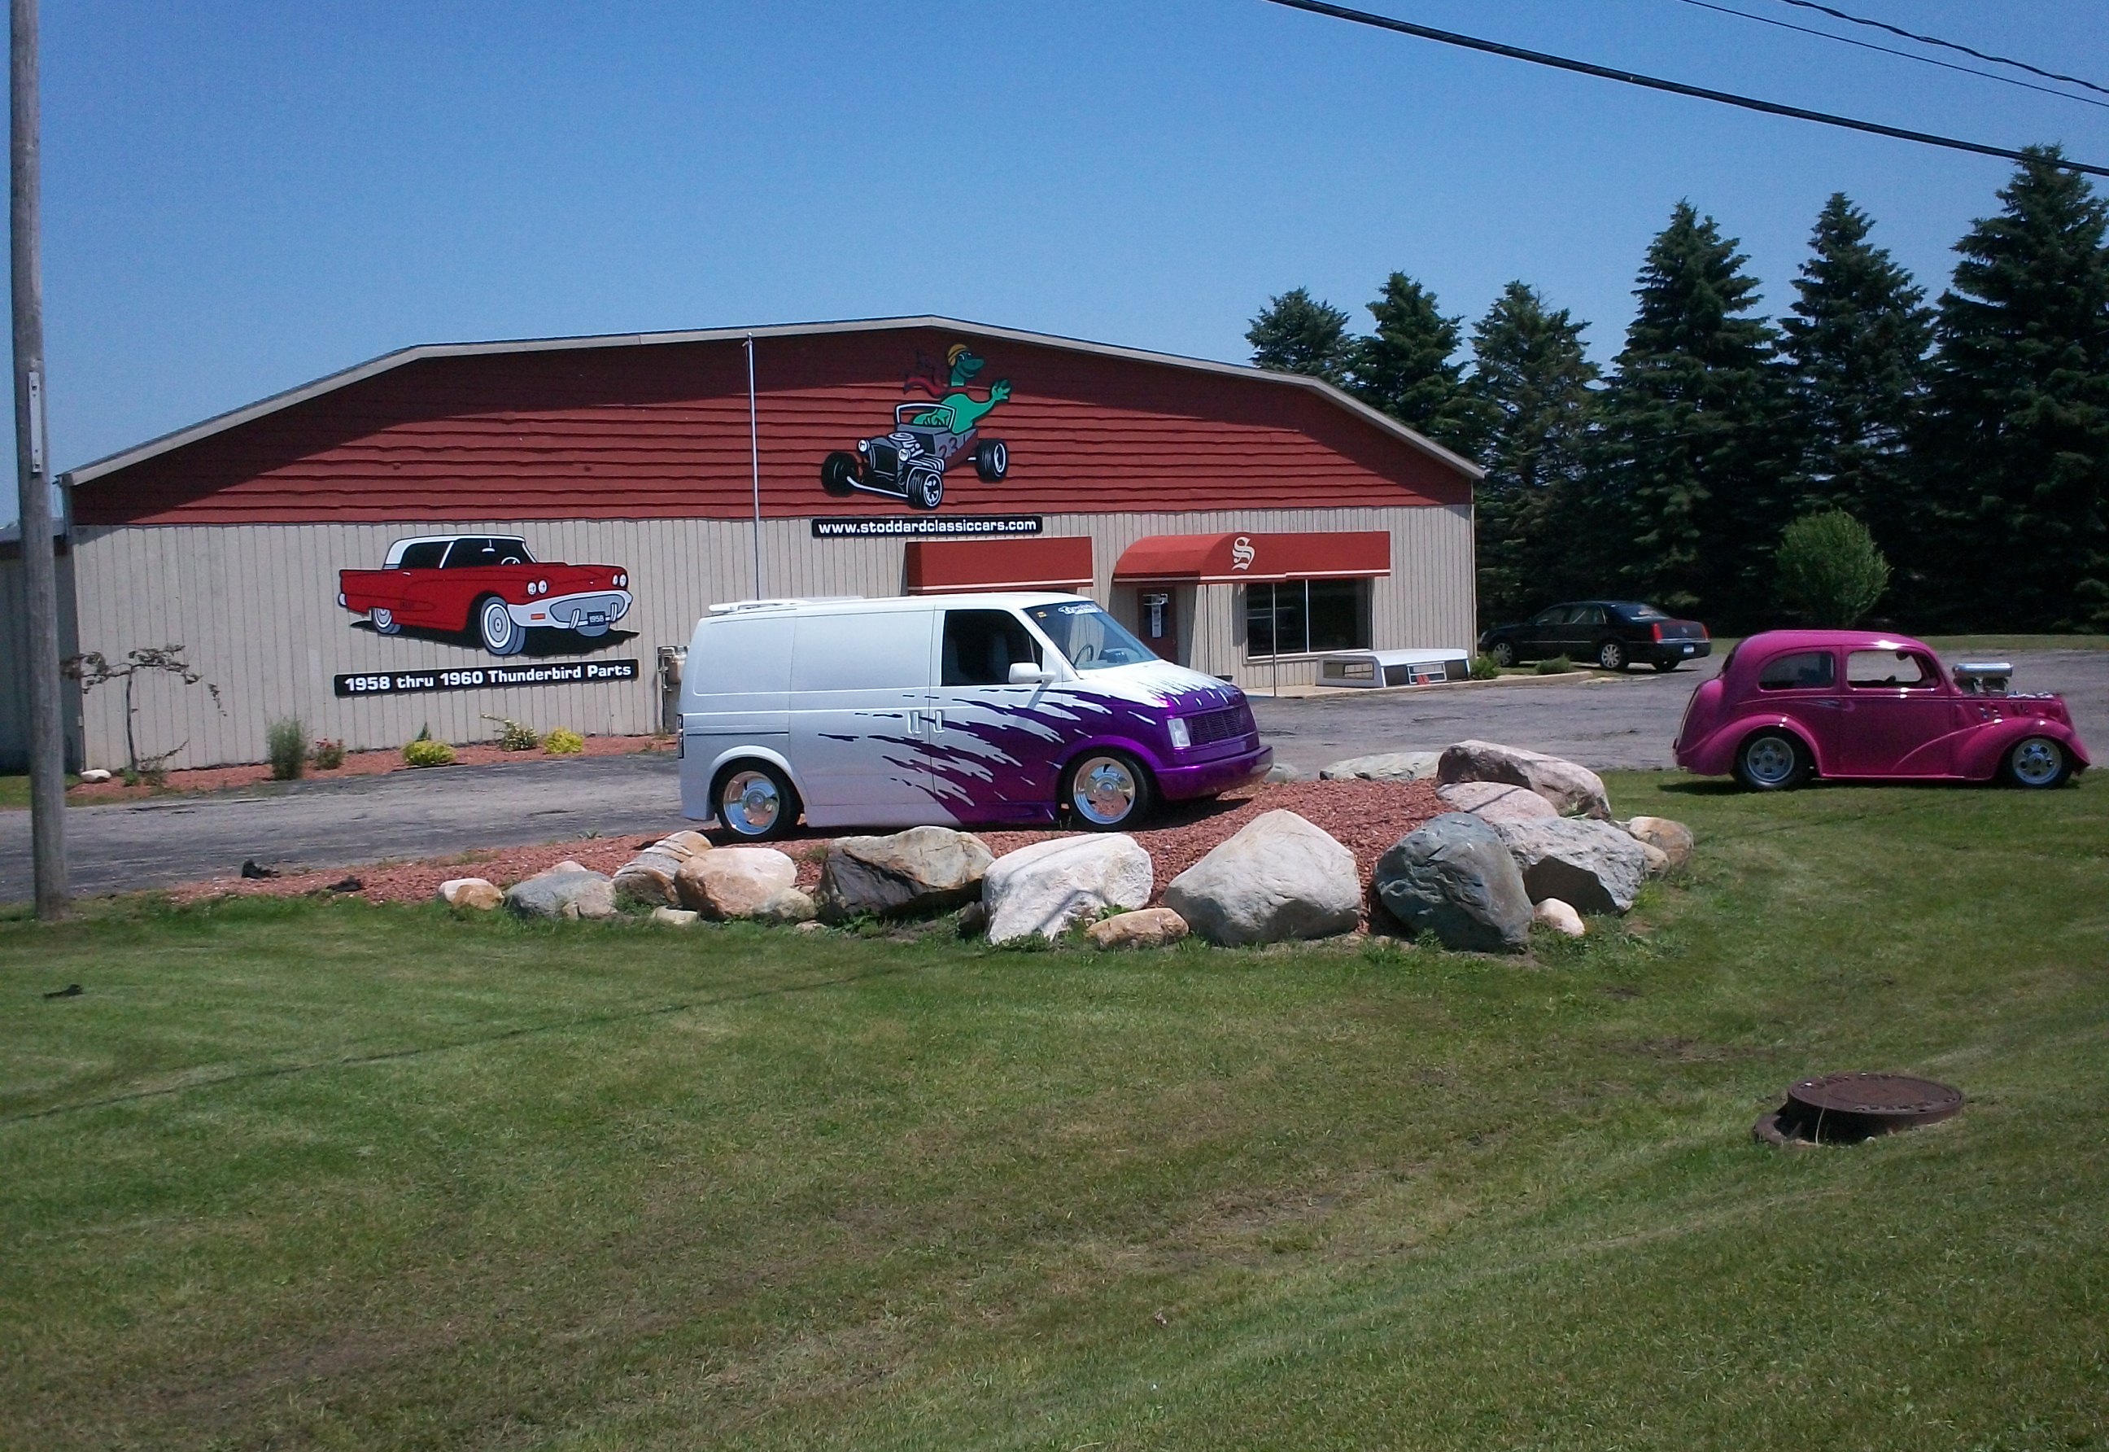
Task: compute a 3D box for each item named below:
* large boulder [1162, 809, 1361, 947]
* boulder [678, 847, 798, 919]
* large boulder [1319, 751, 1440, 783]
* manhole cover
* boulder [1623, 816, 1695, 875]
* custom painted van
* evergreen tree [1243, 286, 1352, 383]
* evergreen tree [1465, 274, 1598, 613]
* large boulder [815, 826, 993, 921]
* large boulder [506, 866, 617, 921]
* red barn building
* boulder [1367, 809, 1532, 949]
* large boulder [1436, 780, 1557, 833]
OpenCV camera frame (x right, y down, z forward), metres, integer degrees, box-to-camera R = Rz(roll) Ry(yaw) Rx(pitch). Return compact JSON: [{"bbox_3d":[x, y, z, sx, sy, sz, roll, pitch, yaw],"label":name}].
[{"bbox_3d":[1.263,0.896,14.188,1.200,0.780,0.900,-1,4,5],"label":"large boulder"},{"bbox_3d":[-2.050,1.020,15.000,0.780,0.460,0.600,-2,4,-8],"label":"boulder"},{"bbox_3d":[2.884,0.424,20.204,1.200,0.360,0.800,-1,4,8],"label":"large boulder"},{"bbox_3d":[2.926,1.384,8.400,0.740,0.150,0.720,0,5,19],"label":"manhole cover"},{"bbox_3d":[3.860,0.764,14.800,0.460,0.360,0.420,-1,5,0],"label":"boulder"},{"bbox_3d":[-0.578,-0.115,17.746,4.280,1.780,1.920,-2,3,22],"label":"custom painted van"},{"bbox_3d":[8.458,-8.849,78.384,5.800,11.808,5.800,-1,4,6],"label":"evergreen tree"},{"bbox_3d":[14.477,-8.439,71.000,4.800,10.400,4.800,-1,5,0],"label":"evergreen tree"},{"bbox_3d":[-1.005,0.947,15.268,1.130,0.580,0.800,-2,4,-4],"label":"large boulder"},{"bbox_3d":[-3.011,1.022,14.150,0.680,0.320,0.500,-1,5,0],"label":"large boulder"},{"bbox_3d":[-10.539,-4.312,51.743,30.300,7.000,26.000,-5,6,-39],"label":"red barn building"},{"bbox_3d":[2.127,0.838,12.400,0.860,0.720,0.740,-1,5,0],"label":"boulder"},{"bbox_3d":[3.011,0.564,15.700,0.860,0.430,0.680,-1,5,0],"label":"large boulder"}]

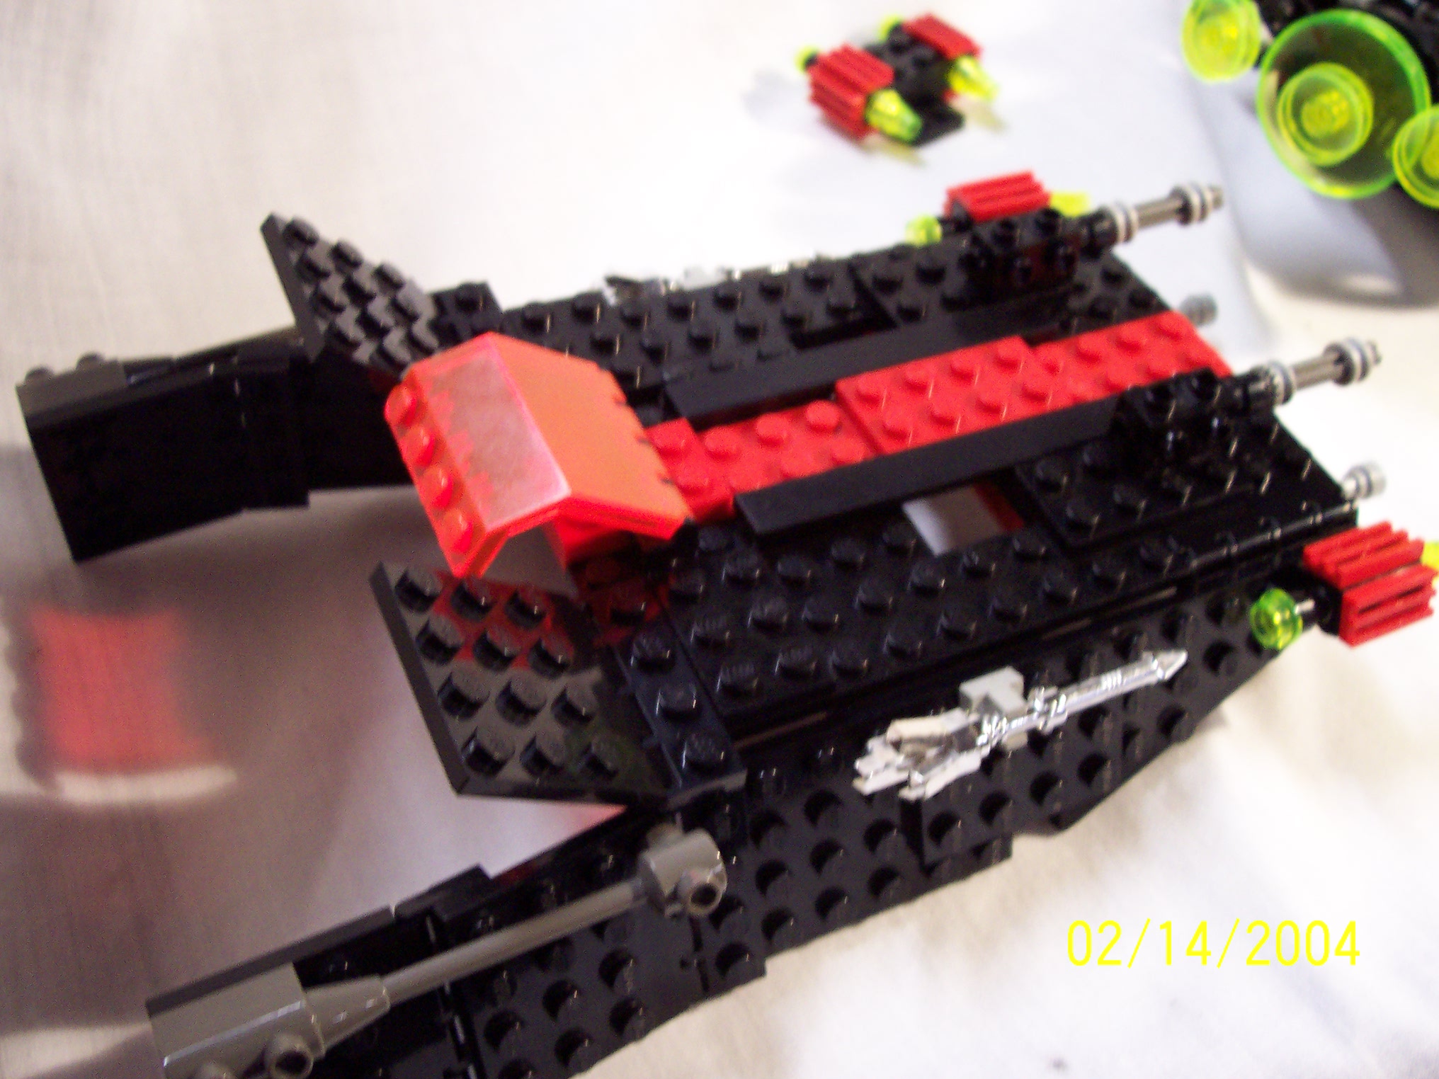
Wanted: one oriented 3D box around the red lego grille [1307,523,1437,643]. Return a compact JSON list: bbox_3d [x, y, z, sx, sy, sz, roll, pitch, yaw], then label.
[{"bbox_3d":[0.091,0.006,0.217,0.016,0.013,0.013,-15,30,-20],"label":"red lego grille"}]

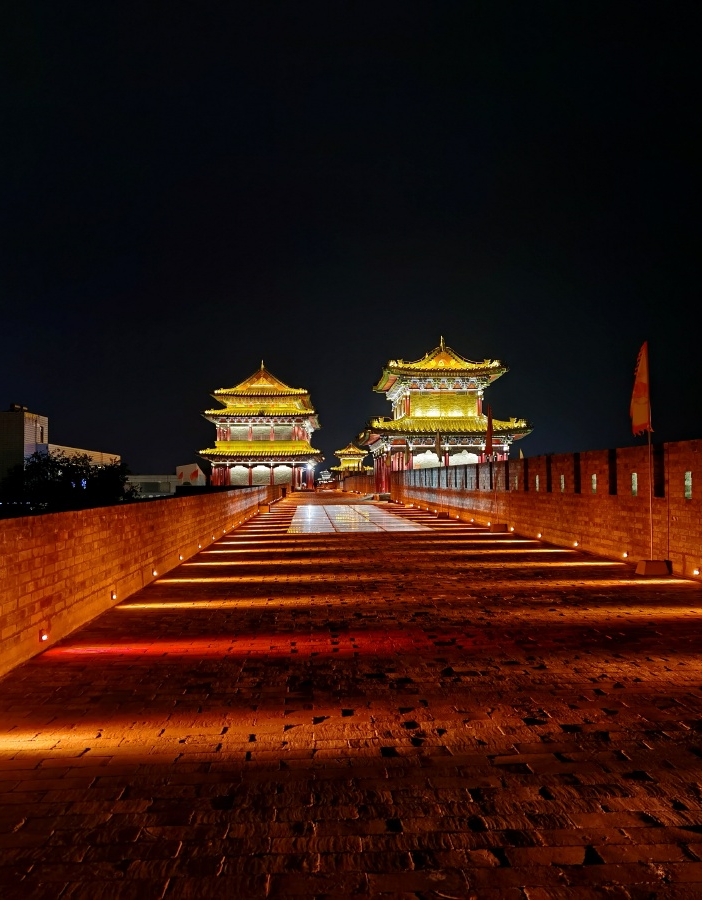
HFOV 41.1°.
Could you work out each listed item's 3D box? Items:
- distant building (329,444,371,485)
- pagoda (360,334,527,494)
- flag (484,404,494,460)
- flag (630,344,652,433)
[{"bbox_3d":[-0.160,5.200,291.000,14.400,14.800,20.000,0,-2,-3],"label":"distant building"},{"bbox_3d":[8.330,-2.900,92.900,14.400,14.800,20.300,0,-2,-3],"label":"pagoda"},{"bbox_3d":[4.410,-0.560,30.000,0.360,1.750,0.220,0,-2,6],"label":"flag"},{"bbox_3d":[5.205,-1.088,16.830,0.420,1.700,0.200,0,-2,6],"label":"flag"}]

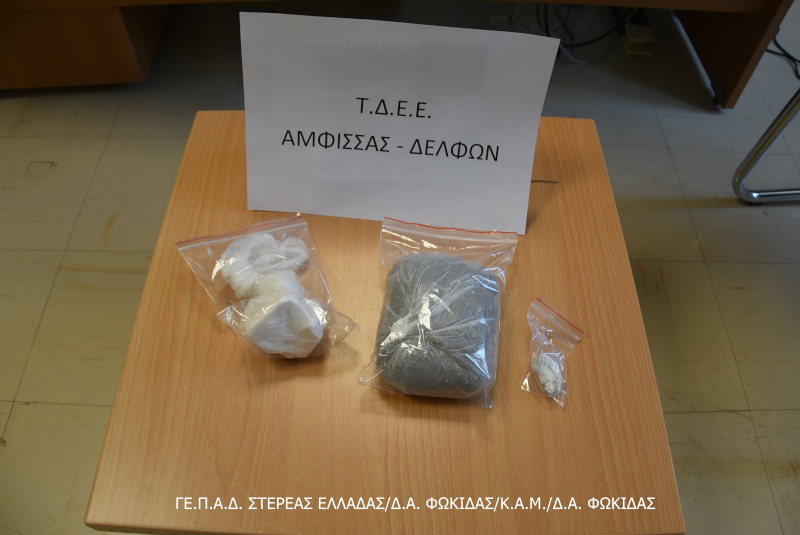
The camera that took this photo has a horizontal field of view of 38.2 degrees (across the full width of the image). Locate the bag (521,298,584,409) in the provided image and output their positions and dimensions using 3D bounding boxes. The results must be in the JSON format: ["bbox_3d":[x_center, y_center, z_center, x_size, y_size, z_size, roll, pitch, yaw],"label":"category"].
[{"bbox_3d":[0.137,0.073,1.055,0.055,0.022,0.124,10,41,10],"label":"bag"}]

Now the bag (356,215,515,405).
[{"bbox_3d":[0.035,0.024,1.086,0.138,0.055,0.229,6,40,6],"label":"bag"}]

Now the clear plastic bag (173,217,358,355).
[{"bbox_3d":[-0.124,0.010,1.097,0.132,0.056,0.188,-15,43,-18],"label":"clear plastic bag"}]

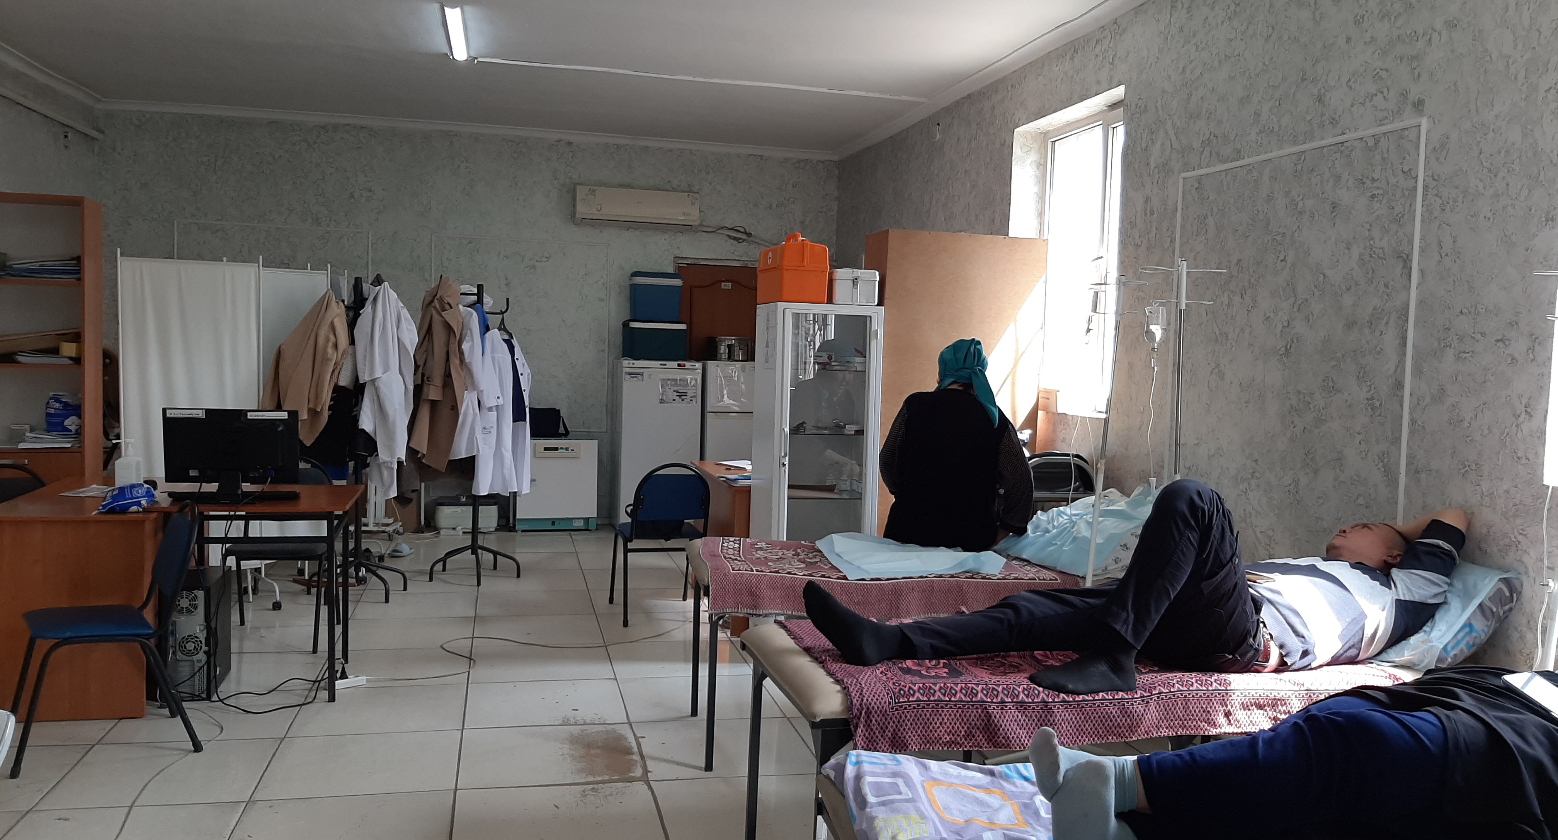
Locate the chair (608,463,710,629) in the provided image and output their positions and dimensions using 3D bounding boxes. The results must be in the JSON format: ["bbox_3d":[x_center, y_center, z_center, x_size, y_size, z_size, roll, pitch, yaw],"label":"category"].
[{"bbox_3d":[-0.628,0.616,6.166,0.460,0.820,0.560,1,3,-17],"label":"chair"}]

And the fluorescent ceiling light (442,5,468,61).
[{"bbox_3d":[-1.680,-2.015,6.095,0.110,0.075,1.100,1,3,-13],"label":"fluorescent ceiling light"}]

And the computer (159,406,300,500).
[{"bbox_3d":[-2.182,0.138,4.668,0.500,0.365,0.190,1,4,-13],"label":"computer"}]

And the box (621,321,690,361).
[{"bbox_3d":[-0.946,-0.591,8.937,0.455,0.290,0.310,1,3,-15],"label":"box"}]

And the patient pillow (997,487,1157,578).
[{"bbox_3d":[1.259,0.410,4.561,0.520,0.240,0.650,1,4,-13],"label":"patient pillow"}]

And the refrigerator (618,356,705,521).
[{"bbox_3d":[-0.912,0.216,8.745,0.590,1.310,0.600,1,4,-13],"label":"refrigerator"}]

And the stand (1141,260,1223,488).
[{"bbox_3d":[1.284,0.360,3.843,0.440,1.770,0.440,1,4,-13],"label":"stand"}]

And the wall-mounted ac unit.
[{"bbox_3d":[-1.064,-1.577,8.812,0.910,0.290,0.210,1,4,-13],"label":"wall-mounted ac unit"}]

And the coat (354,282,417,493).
[{"bbox_3d":[-2.154,-0.176,6.383,0.330,1.150,0.250,0,4,-19],"label":"coat"}]

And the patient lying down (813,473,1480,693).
[{"bbox_3d":[0.907,0.370,2.955,1.700,0.460,0.540,1,3,-13],"label":"patient lying down"}]

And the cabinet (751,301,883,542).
[{"bbox_3d":[0.165,0.273,5.557,0.505,1.620,0.380,1,3,-16],"label":"cabinet"}]

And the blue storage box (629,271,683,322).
[{"bbox_3d":[-0.922,-0.893,8.645,0.375,0.335,0.250,1,4,-13],"label":"blue storage box"}]

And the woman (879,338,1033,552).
[{"bbox_3d":[0.715,0.339,4.872,0.570,1.320,0.600,1,3,-3],"label":"woman"}]

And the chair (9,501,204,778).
[{"bbox_3d":[-2.335,0.709,4.034,0.560,0.830,0.490,-1,4,-34],"label":"chair"}]

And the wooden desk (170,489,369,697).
[{"bbox_3d":[-2.112,0.698,4.795,0.710,0.770,0.770,1,4,-13],"label":"wooden desk"}]

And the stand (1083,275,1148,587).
[{"bbox_3d":[1.062,0.376,3.957,0.440,1.710,0.440,1,4,-13],"label":"stand"}]

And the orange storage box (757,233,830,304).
[{"bbox_3d":[0.065,-0.693,5.499,0.225,0.310,0.385,1,3,-17],"label":"orange storage box"}]

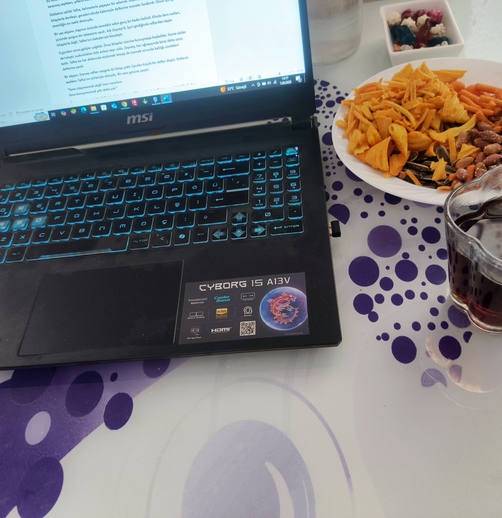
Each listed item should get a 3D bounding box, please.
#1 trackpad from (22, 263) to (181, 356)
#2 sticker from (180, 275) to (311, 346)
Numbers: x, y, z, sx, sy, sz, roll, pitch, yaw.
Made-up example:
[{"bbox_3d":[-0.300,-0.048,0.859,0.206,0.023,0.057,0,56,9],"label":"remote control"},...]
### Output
[{"bbox_3d":[-0.114,0.037,0.356,0.121,0.002,0.073,-5,53,8],"label":"trackpad"},{"bbox_3d":[-0.005,0.036,0.334,0.092,0.001,0.051,-5,53,8],"label":"sticker"}]

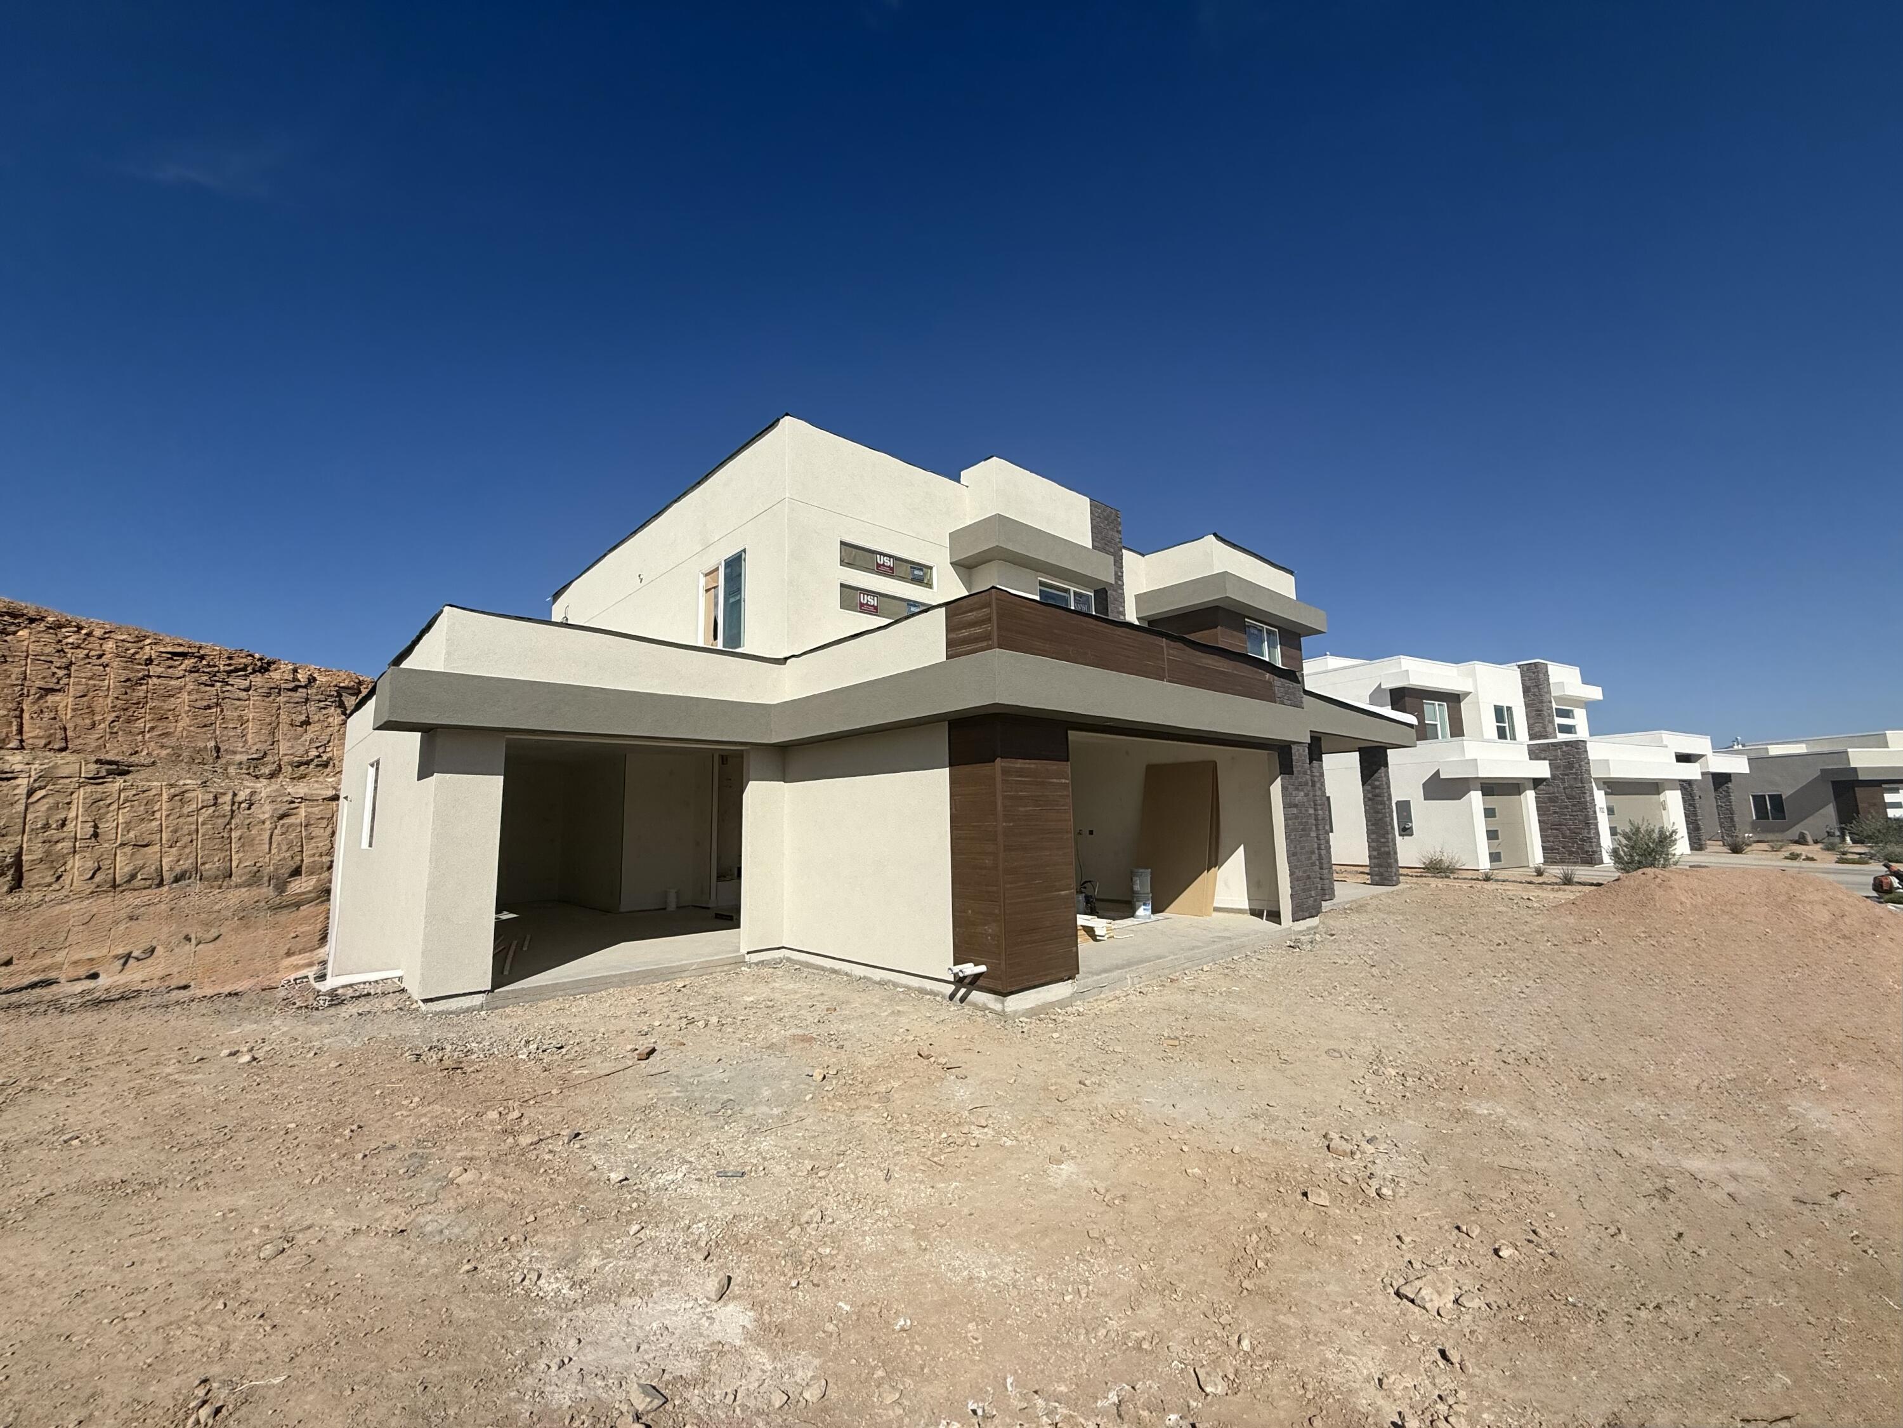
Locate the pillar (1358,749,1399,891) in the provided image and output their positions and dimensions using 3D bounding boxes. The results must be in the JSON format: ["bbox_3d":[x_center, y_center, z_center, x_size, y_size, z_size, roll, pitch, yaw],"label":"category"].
[{"bbox_3d":[8.601,2.060,15.581,0.430,2.740,0.430,6,-11,-43],"label":"pillar"}]

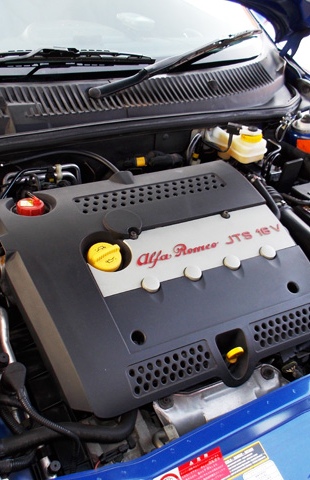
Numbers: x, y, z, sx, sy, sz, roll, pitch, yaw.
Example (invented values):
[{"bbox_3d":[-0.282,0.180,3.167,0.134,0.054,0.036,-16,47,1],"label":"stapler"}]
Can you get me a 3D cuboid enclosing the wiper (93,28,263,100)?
[{"bbox_3d":[0.105,-0.558,1.642,0.770,0.055,0.065,-32,72,-35],"label":"wiper"}]

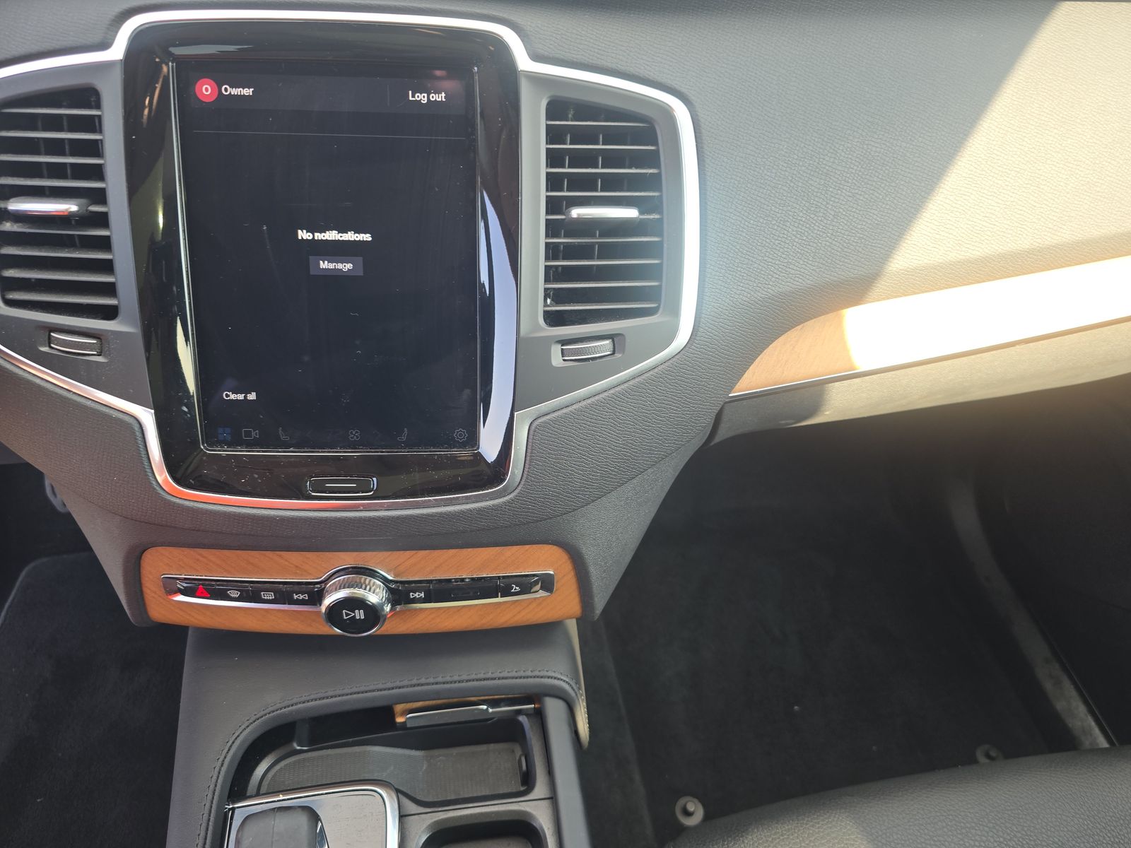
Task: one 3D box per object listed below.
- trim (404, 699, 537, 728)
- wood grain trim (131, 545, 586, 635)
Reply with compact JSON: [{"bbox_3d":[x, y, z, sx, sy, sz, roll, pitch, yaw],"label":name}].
[{"bbox_3d":[-0.057,0.176,0.455,0.079,0.010,0.008,-4,48,-9],"label":"trim"},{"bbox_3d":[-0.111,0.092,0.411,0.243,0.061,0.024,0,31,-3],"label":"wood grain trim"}]

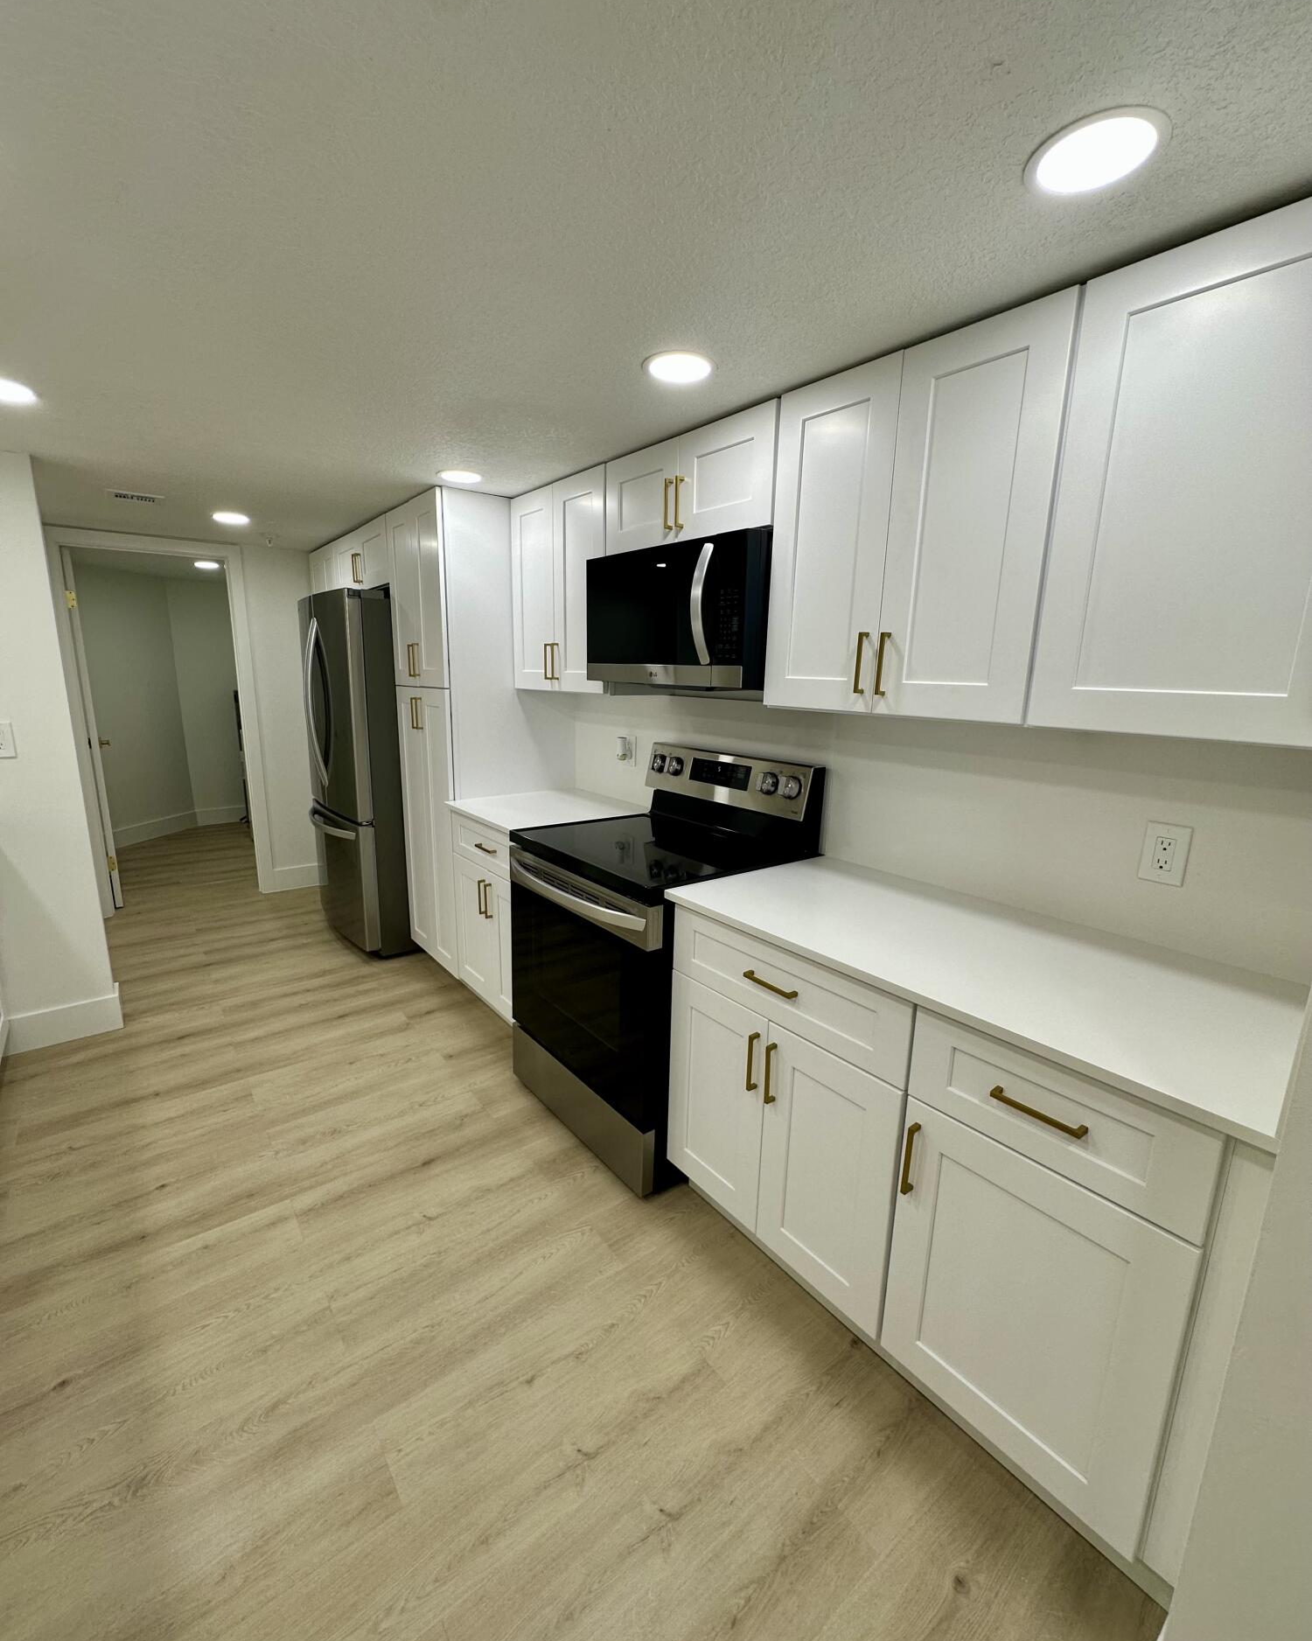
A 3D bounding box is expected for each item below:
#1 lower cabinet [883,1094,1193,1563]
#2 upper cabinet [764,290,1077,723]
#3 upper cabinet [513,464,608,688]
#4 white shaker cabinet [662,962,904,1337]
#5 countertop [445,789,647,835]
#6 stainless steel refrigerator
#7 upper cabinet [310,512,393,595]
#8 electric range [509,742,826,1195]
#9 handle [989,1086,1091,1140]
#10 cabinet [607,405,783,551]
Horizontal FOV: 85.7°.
[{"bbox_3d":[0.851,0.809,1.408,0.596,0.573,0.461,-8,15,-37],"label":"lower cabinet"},{"bbox_3d":[0.636,-0.633,1.658,0.313,0.752,0.689,-8,15,-37],"label":"upper cabinet"},{"bbox_3d":[-0.261,-0.890,2.779,0.313,0.752,0.681,-8,15,-37],"label":"upper cabinet"},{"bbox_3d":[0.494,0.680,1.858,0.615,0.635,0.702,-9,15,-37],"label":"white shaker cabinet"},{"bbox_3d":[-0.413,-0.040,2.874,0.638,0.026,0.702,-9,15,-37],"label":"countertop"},{"bbox_3d":[-1.422,-0.277,3.929,0.860,1.787,0.915,-9,15,-37],"label":"stainless steel refrigerator"},{"bbox_3d":[-1.423,-1.393,3.960,0.604,0.304,1.463,-8,15,-37],"label":"upper cabinet"},{"bbox_3d":[-0.006,0.392,2.348,0.735,1.188,0.758,-9,15,-37],"label":"electric range"},{"bbox_3d":[0.617,0.469,1.144,0.031,0.011,0.142,-9,15,-37],"label":"handle"},{"bbox_3d":[0.188,-0.996,2.189,0.318,0.299,0.762,-9,15,-37],"label":"cabinet"}]

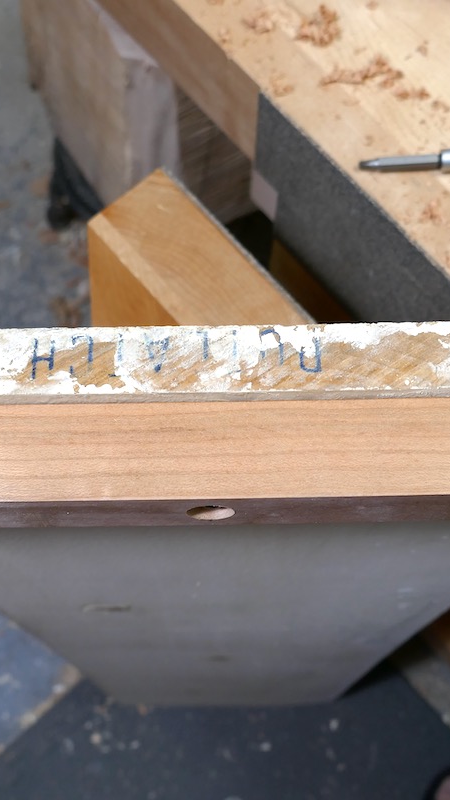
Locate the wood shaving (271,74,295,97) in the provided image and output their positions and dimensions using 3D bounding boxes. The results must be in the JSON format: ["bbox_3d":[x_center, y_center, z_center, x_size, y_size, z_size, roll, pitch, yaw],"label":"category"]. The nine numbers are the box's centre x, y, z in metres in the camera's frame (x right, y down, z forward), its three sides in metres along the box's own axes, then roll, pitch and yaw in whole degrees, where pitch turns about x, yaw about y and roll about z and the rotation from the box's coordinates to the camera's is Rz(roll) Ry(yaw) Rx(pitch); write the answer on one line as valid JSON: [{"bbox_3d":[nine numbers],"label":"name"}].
[{"bbox_3d":[0.029,-0.158,0.418,0.011,0.004,0.008,27,76,7],"label":"wood shaving"}]

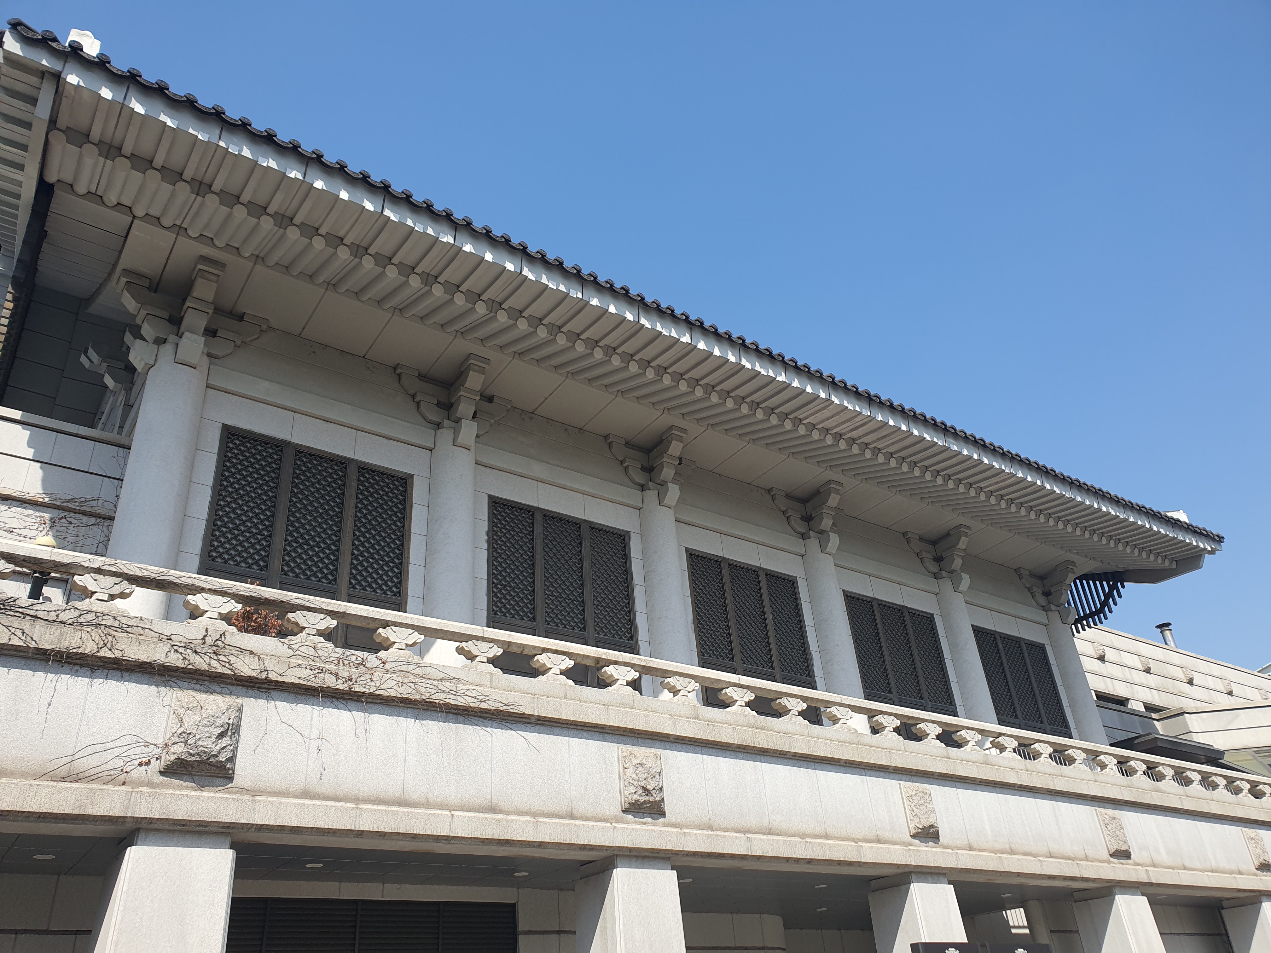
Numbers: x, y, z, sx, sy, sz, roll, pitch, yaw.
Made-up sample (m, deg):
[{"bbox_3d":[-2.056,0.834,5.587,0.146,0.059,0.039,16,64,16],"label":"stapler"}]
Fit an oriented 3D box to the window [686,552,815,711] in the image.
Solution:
[{"bbox_3d":[2.365,3.291,19.174,3.059,3.393,0.157,17,-37,-31],"label":"window"}]

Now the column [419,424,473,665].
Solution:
[{"bbox_3d":[-2.997,1.214,15.739,0.773,4.493,0.773,-3,-31,-2],"label":"column"}]

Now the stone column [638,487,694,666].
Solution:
[{"bbox_3d":[0.703,2.351,19.453,0.860,4.441,0.860,17,-38,-31],"label":"stone column"}]

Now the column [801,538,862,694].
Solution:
[{"bbox_3d":[4.301,3.460,20.389,0.773,4.493,0.773,17,-37,-31],"label":"column"}]

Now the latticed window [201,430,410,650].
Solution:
[{"bbox_3d":[-5.273,1.130,15.623,3.302,3.737,0.197,17,-38,-31],"label":"latticed window"}]

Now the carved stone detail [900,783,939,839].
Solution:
[{"bbox_3d":[3.789,4.395,12.603,0.582,0.658,0.118,17,-37,-31],"label":"carved stone detail"}]

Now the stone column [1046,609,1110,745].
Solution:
[{"bbox_3d":[12.508,5.969,26.842,0.860,4.441,0.860,17,-38,-31],"label":"stone column"}]

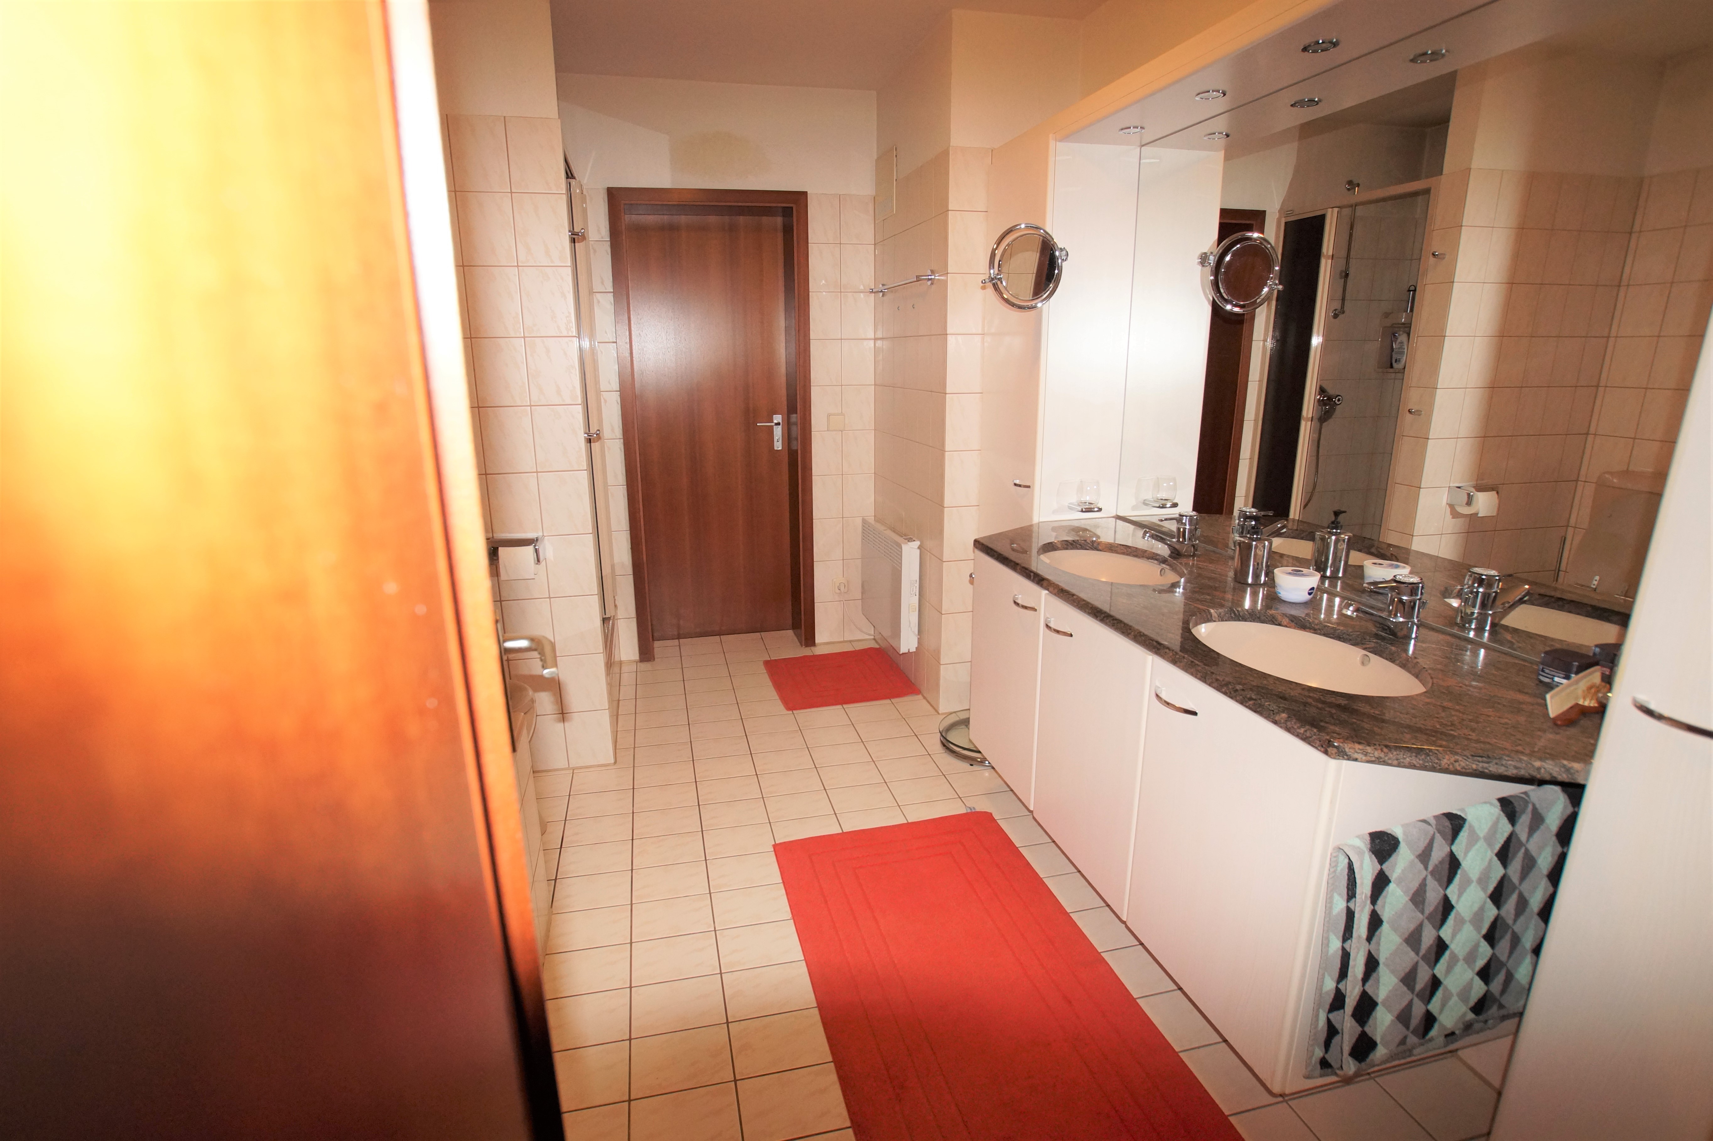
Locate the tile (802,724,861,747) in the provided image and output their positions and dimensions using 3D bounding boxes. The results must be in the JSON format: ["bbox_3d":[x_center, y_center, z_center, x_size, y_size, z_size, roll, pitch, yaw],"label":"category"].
[{"bbox_3d":[-0.096,0.620,2.835,0.200,0.010,0.139,-4,16,-13],"label":"tile"}]

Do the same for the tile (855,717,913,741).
[{"bbox_3d":[0.106,0.623,2.927,0.200,0.010,0.147,-3,15,-15],"label":"tile"}]

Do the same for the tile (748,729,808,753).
[{"bbox_3d":[-0.295,0.645,2.831,0.200,0.010,0.147,-3,15,-15],"label":"tile"}]

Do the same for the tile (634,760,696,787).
[{"bbox_3d":[-0.651,0.696,2.587,0.200,0.010,0.148,-3,15,-14],"label":"tile"}]

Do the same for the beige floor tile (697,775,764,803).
[{"bbox_3d":[-0.417,0.727,2.505,0.200,0.010,0.147,-3,15,-15],"label":"beige floor tile"}]

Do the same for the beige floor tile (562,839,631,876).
[{"bbox_3d":[-0.739,0.822,2.159,0.198,0.010,0.138,-4,16,-12],"label":"beige floor tile"}]

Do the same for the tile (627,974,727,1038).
[{"bbox_3d":[-0.393,0.957,1.671,0.198,0.010,0.137,-4,16,-12],"label":"tile"}]

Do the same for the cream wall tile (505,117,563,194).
[{"bbox_3d":[-0.917,-1.186,2.184,0.150,0.200,0.010,-3,15,-14],"label":"cream wall tile"}]

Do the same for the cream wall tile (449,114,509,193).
[{"bbox_3d":[-1.067,-1.176,2.157,0.149,0.200,0.010,-3,15,-15],"label":"cream wall tile"}]

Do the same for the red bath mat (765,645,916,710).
[{"bbox_3d":[-0.078,0.467,3.323,0.560,0.015,0.536,-5,17,-15],"label":"red bath mat"}]

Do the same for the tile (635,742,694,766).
[{"bbox_3d":[-0.691,0.666,2.736,0.200,0.010,0.147,-3,15,-15],"label":"tile"}]

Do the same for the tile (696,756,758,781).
[{"bbox_3d":[-0.455,0.684,2.627,0.199,0.010,0.139,-4,16,-12],"label":"tile"}]

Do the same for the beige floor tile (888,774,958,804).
[{"bbox_3d":[0.218,0.730,2.523,0.200,0.010,0.148,-3,15,-14],"label":"beige floor tile"}]

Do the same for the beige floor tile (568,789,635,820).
[{"bbox_3d":[-0.805,0.742,2.404,0.200,0.010,0.148,-3,15,-14],"label":"beige floor tile"}]

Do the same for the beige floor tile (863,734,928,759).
[{"bbox_3d":[0.140,0.643,2.742,0.200,0.010,0.139,-4,16,-13],"label":"beige floor tile"}]

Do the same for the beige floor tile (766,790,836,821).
[{"bbox_3d":[-0.183,0.752,2.420,0.200,0.010,0.148,-3,15,-14],"label":"beige floor tile"}]

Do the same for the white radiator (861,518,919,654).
[{"bbox_3d":[0.150,0.051,3.536,0.078,0.465,0.635,-3,15,-14],"label":"white radiator"}]

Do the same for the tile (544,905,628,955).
[{"bbox_3d":[-0.652,0.884,1.868,0.200,0.010,0.148,-3,15,-14],"label":"tile"}]

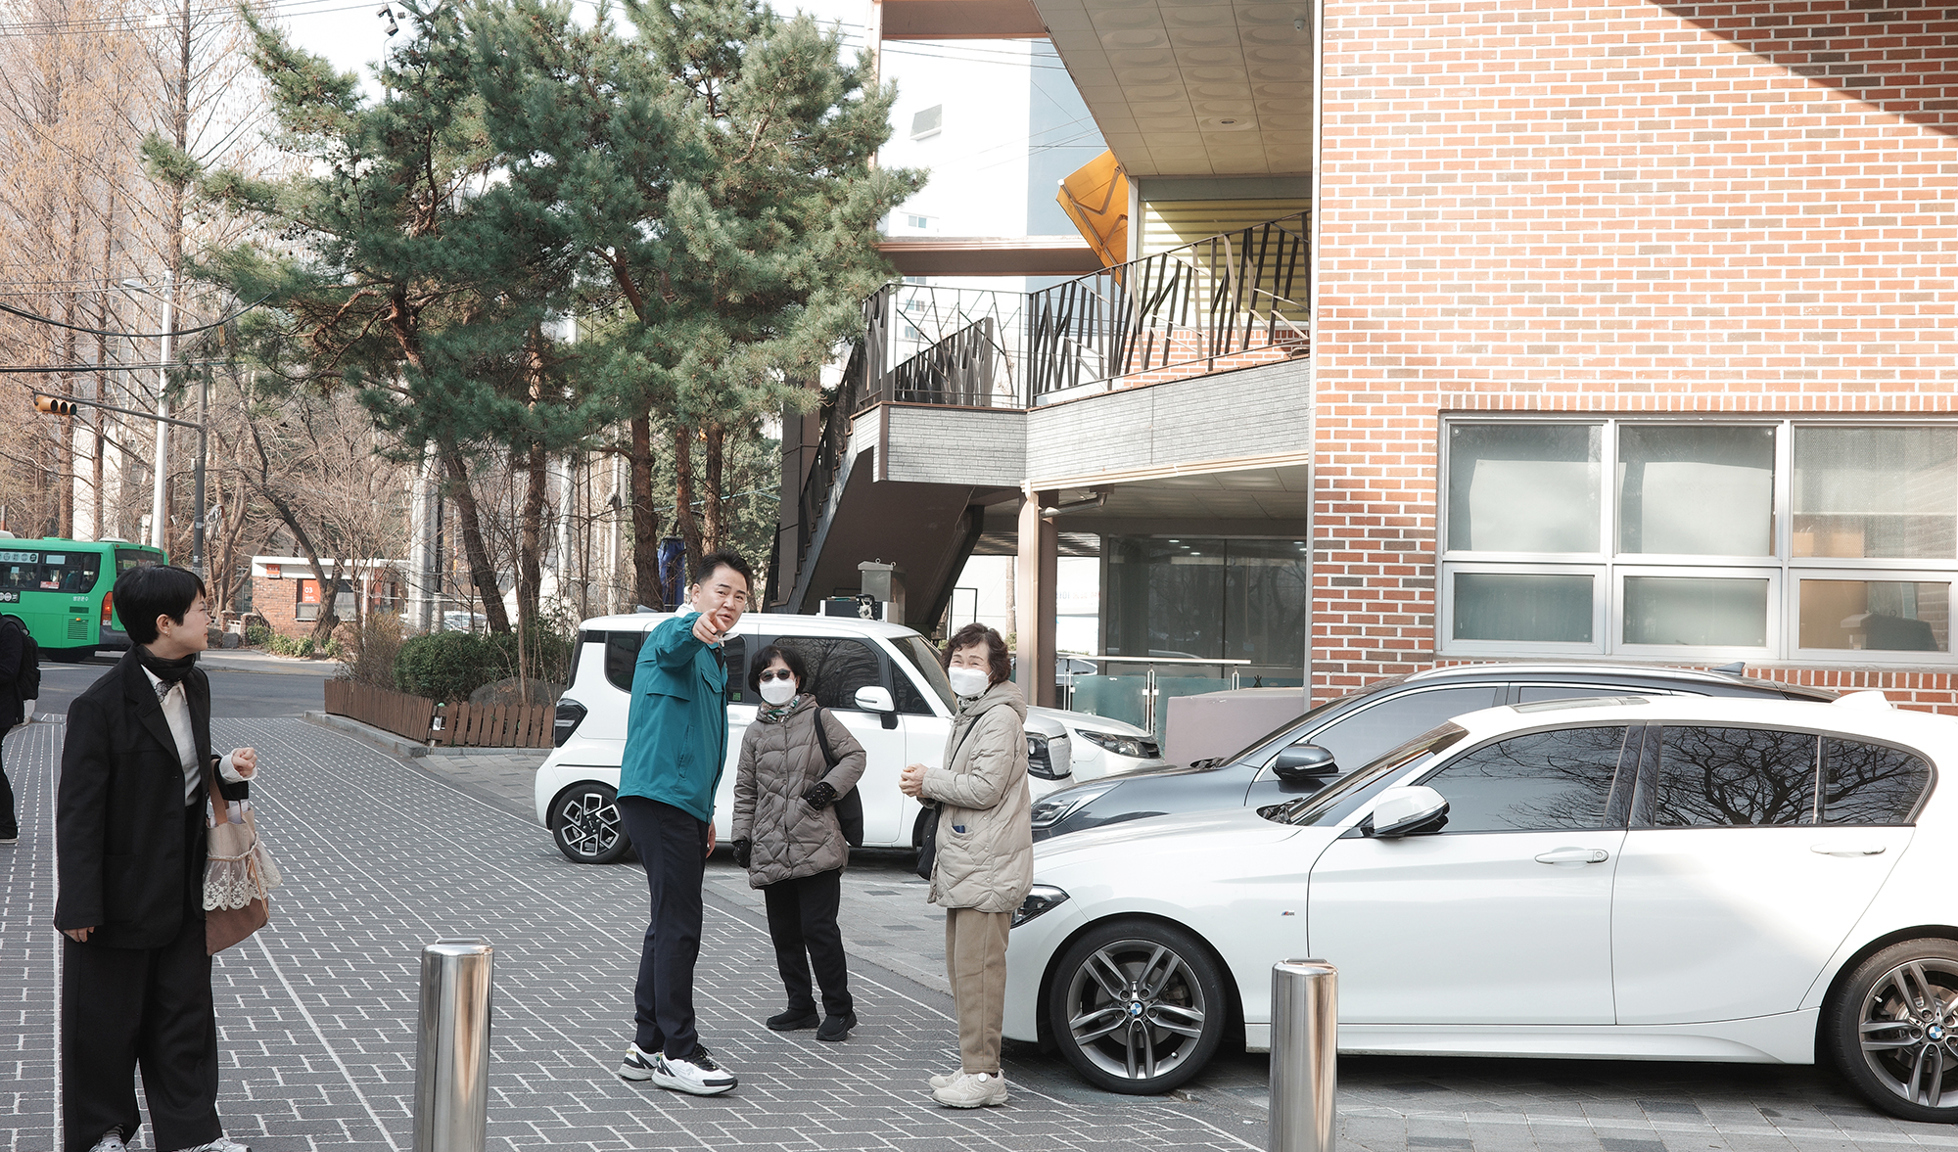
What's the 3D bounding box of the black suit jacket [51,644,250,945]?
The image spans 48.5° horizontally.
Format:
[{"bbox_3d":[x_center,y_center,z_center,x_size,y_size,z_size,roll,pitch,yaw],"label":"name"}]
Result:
[{"bbox_3d":[-2.386,0.639,6.220,0.410,0.820,0.470,1,-2,22],"label":"black suit jacket"}]

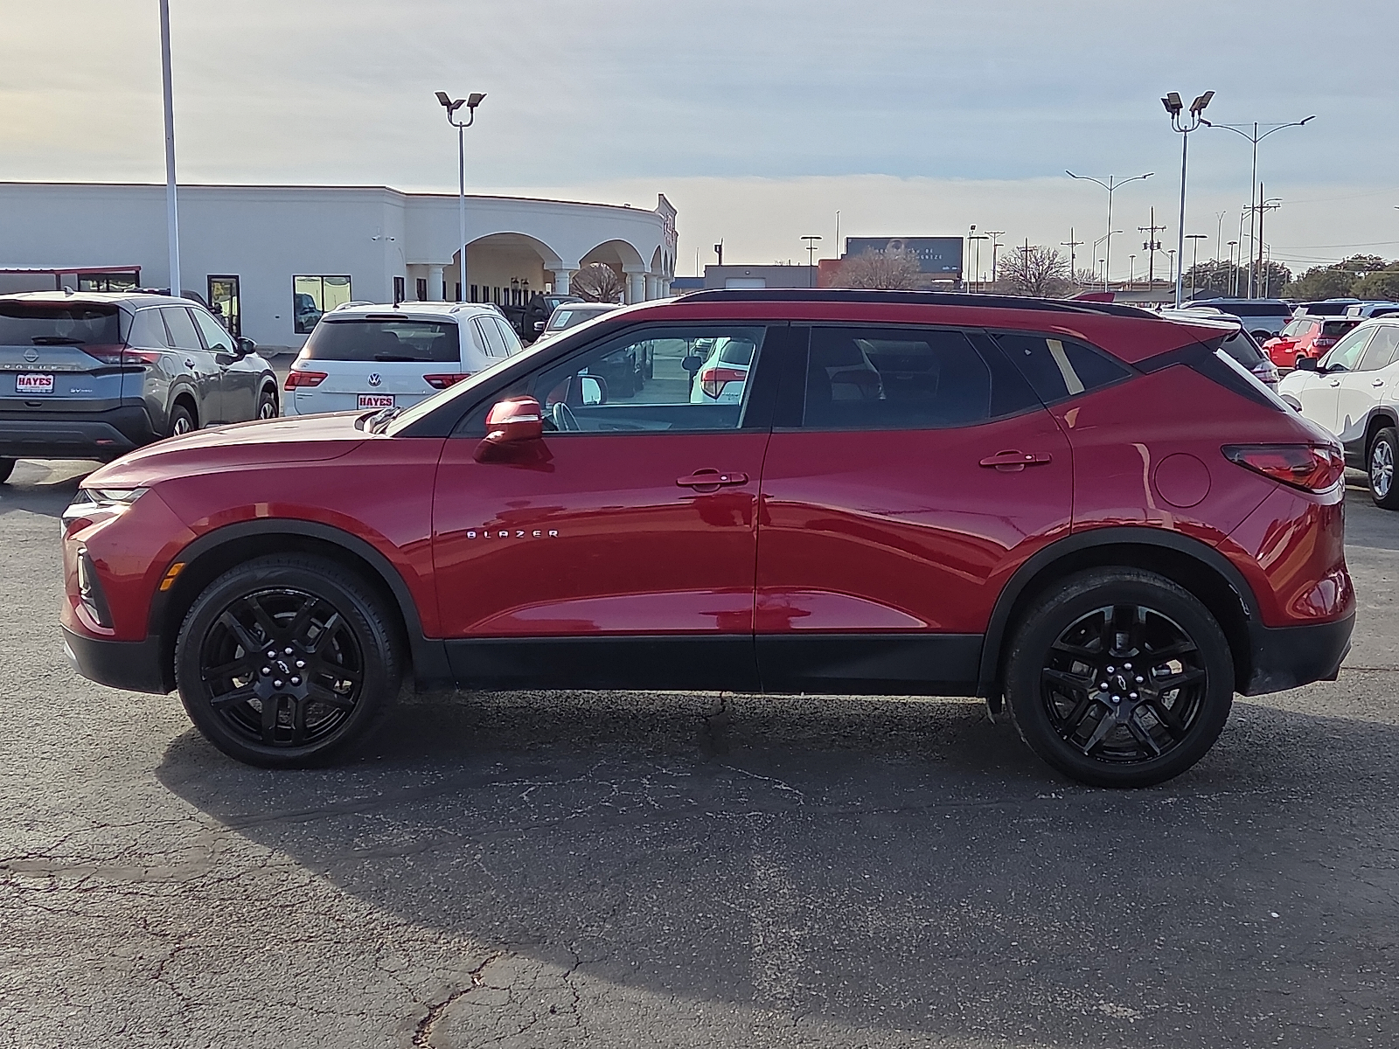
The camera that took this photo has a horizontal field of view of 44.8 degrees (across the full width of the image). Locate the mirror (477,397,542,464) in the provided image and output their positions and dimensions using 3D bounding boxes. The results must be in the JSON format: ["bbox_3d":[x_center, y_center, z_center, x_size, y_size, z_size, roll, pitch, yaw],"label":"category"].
[{"bbox_3d":[-0.629,-0.314,5.630,0.190,0.215,0.240,1,8,2],"label":"mirror"}]

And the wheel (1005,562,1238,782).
[{"bbox_3d":[1.436,0.512,5.817,0.765,0.760,0.250,1,8,2],"label":"wheel"}]

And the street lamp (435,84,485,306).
[{"bbox_3d":[-5.890,-7.344,42.405,1.046,6.798,1.162,0,7,0],"label":"street lamp"}]

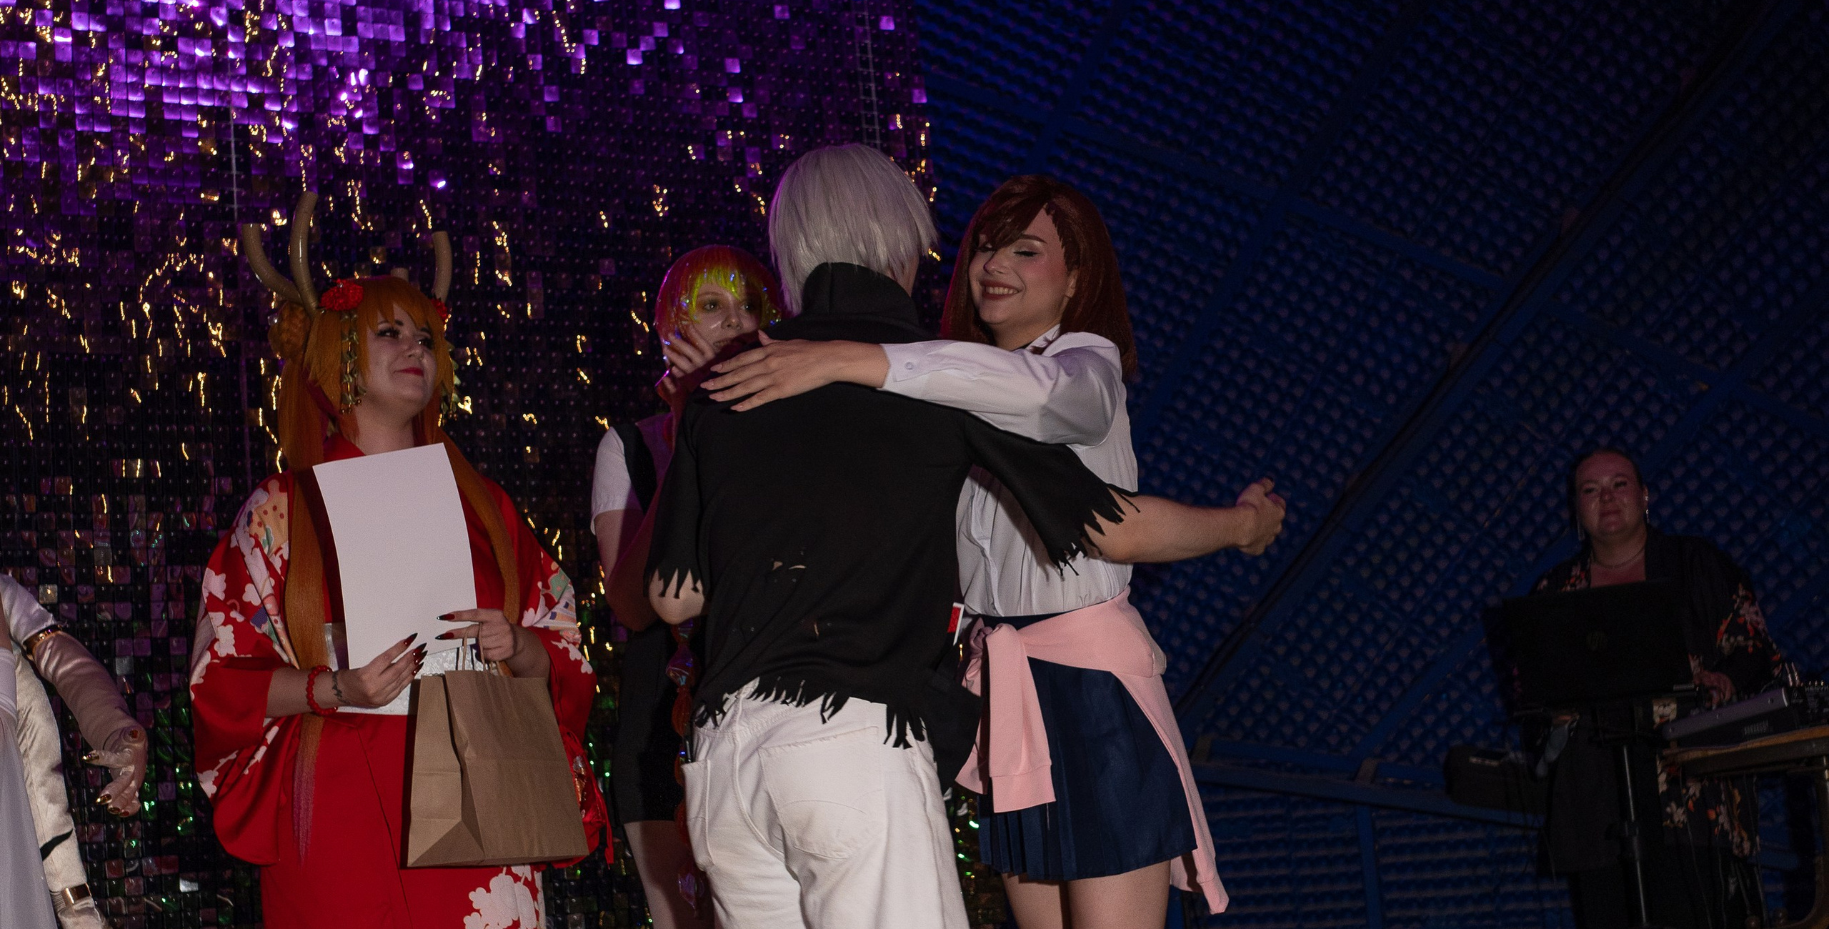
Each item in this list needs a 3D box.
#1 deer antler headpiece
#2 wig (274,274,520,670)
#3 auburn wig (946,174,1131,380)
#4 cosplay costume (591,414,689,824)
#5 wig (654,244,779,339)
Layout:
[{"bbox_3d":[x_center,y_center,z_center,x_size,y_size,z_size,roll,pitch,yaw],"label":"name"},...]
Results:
[{"bbox_3d":[-0.877,-0.276,4.164,0.340,0.290,0.200,1,-10,-36],"label":"deer antler headpiece"},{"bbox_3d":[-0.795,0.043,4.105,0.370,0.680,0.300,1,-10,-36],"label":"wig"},{"bbox_3d":[0.176,-0.266,3.954,0.270,0.330,0.260,-13,-11,41],"label":"auburn wig"},{"bbox_3d":[-0.300,0.230,4.266,0.430,0.680,0.280,-2,-9,-18],"label":"cosplay costume"},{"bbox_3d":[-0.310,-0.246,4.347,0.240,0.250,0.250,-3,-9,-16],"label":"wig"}]

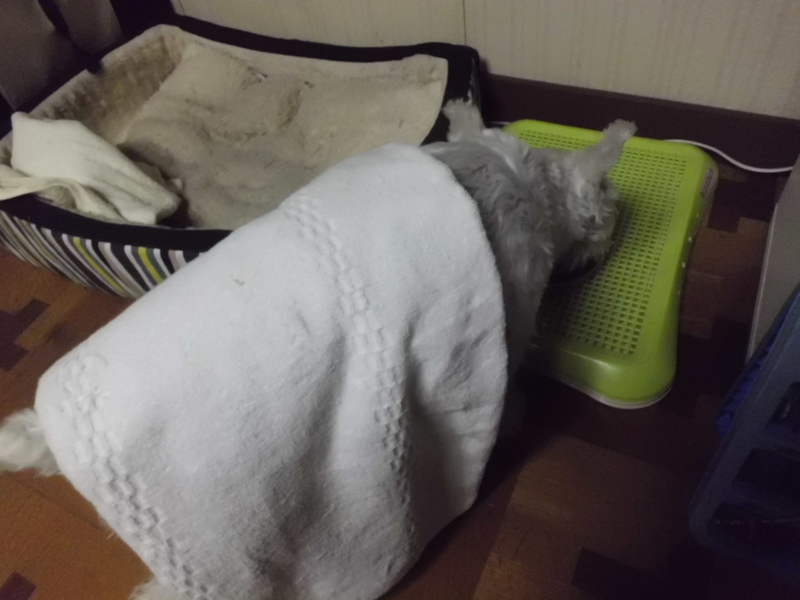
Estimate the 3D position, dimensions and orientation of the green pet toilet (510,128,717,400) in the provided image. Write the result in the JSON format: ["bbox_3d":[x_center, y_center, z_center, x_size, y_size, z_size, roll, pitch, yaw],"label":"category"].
[{"bbox_3d":[0.236,-0.096,0.854,0.359,0.051,0.475,16,53,21],"label":"green pet toilet"}]

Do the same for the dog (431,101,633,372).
[{"bbox_3d":[0.007,-0.003,0.643,0.640,0.290,0.230,-36,54,-22],"label":"dog"}]

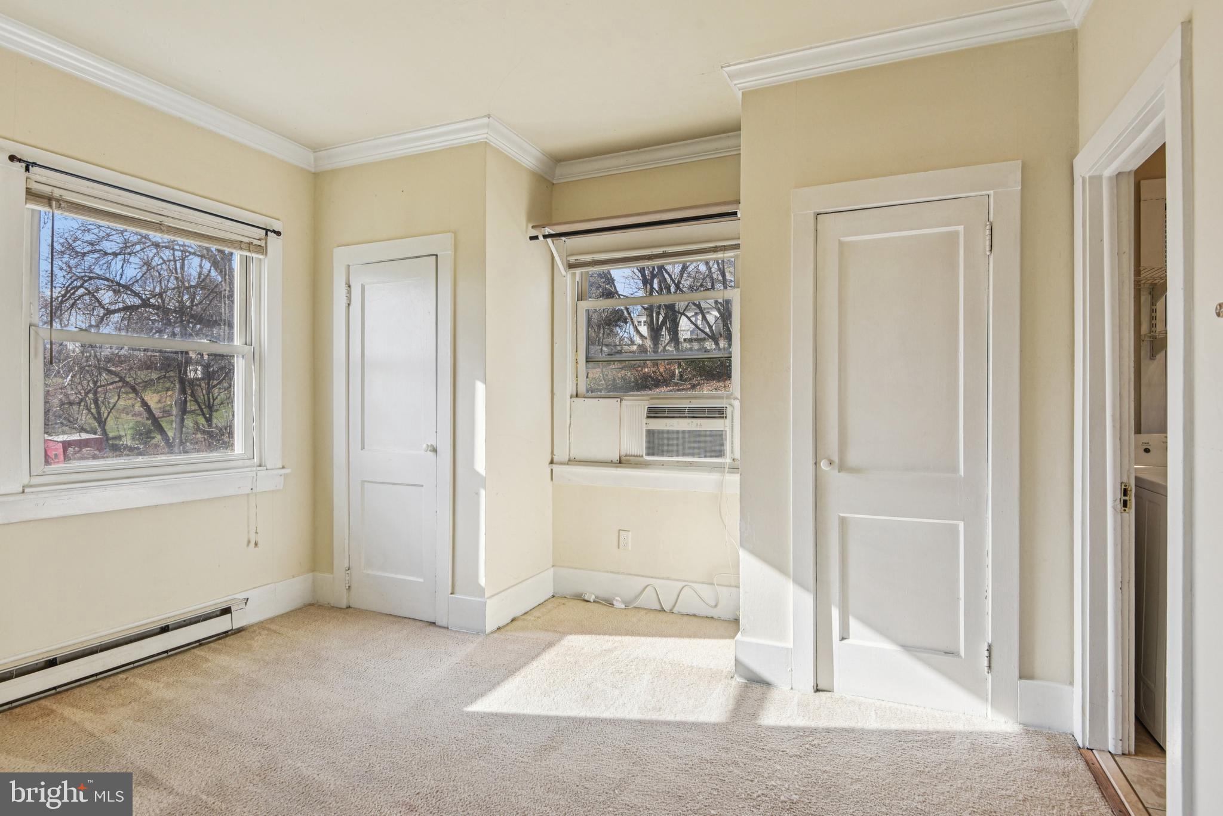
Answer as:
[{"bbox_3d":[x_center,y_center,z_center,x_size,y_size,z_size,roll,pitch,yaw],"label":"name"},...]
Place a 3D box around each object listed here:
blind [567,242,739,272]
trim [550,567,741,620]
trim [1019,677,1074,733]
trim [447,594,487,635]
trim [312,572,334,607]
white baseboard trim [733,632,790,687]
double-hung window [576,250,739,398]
[{"bbox_3d":[0.244,-0.879,3.555,1.083,0.081,0.040,0,0,23],"label":"blind"},{"bbox_3d":[0.214,1.073,3.547,1.255,0.184,0.020,0,0,23],"label":"trim"},{"bbox_3d":[1.590,1.090,2.240,0.170,0.169,0.020,0,0,23],"label":"trim"},{"bbox_3d":[-0.740,1.075,3.182,0.232,0.180,0.020,0,0,23],"label":"trim"},{"bbox_3d":[-1.679,1.069,3.573,0.157,0.192,0.020,0,0,23],"label":"trim"},{"bbox_3d":[0.653,1.093,2.631,0.237,0.180,0.020,0,0,23],"label":"white baseboard trim"},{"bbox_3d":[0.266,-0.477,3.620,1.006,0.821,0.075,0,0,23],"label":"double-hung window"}]

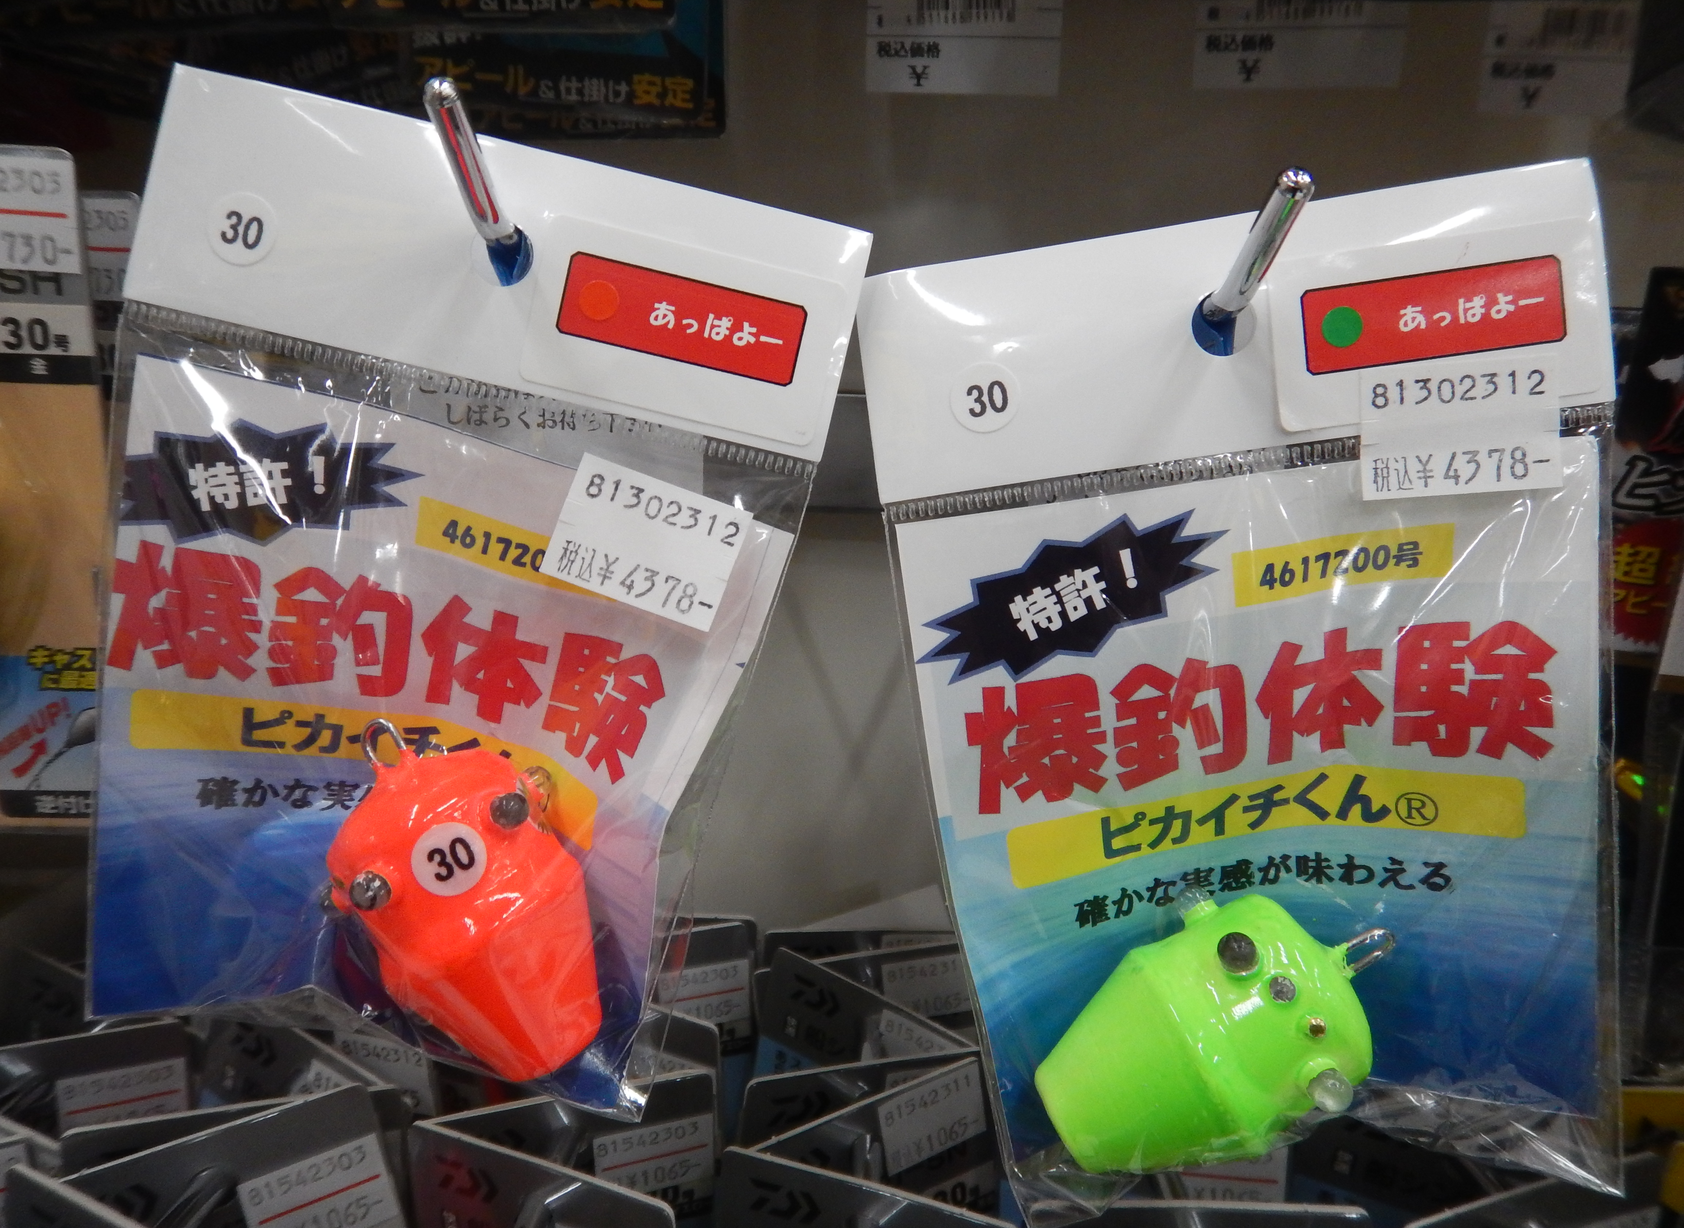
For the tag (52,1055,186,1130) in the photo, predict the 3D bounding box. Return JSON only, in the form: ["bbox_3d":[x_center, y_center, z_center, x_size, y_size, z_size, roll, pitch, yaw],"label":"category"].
[{"bbox_3d":[-0.148,0.101,0.241,0.023,0.016,0.001,-3,13,-25],"label":"tag"}]

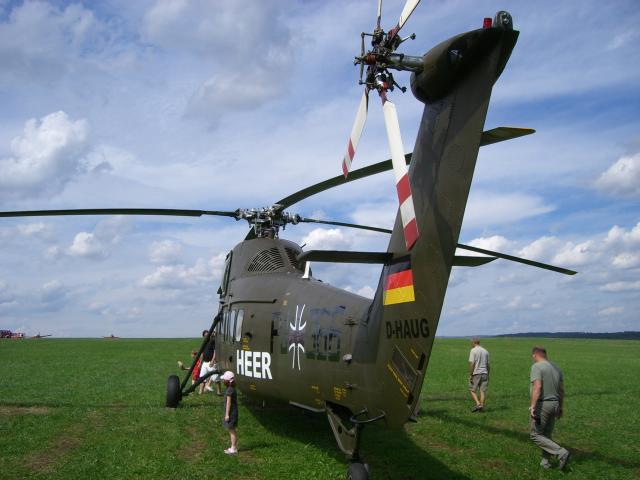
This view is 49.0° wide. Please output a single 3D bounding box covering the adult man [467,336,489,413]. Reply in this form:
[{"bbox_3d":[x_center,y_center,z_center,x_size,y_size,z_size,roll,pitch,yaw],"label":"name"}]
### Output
[{"bbox_3d":[3.800,3.219,16.765,0.500,1.750,0.420,2,-8,-15],"label":"adult man"}]

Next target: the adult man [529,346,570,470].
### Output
[{"bbox_3d":[3.250,2.345,9.921,0.520,1.700,0.600,4,-9,-25],"label":"adult man"}]

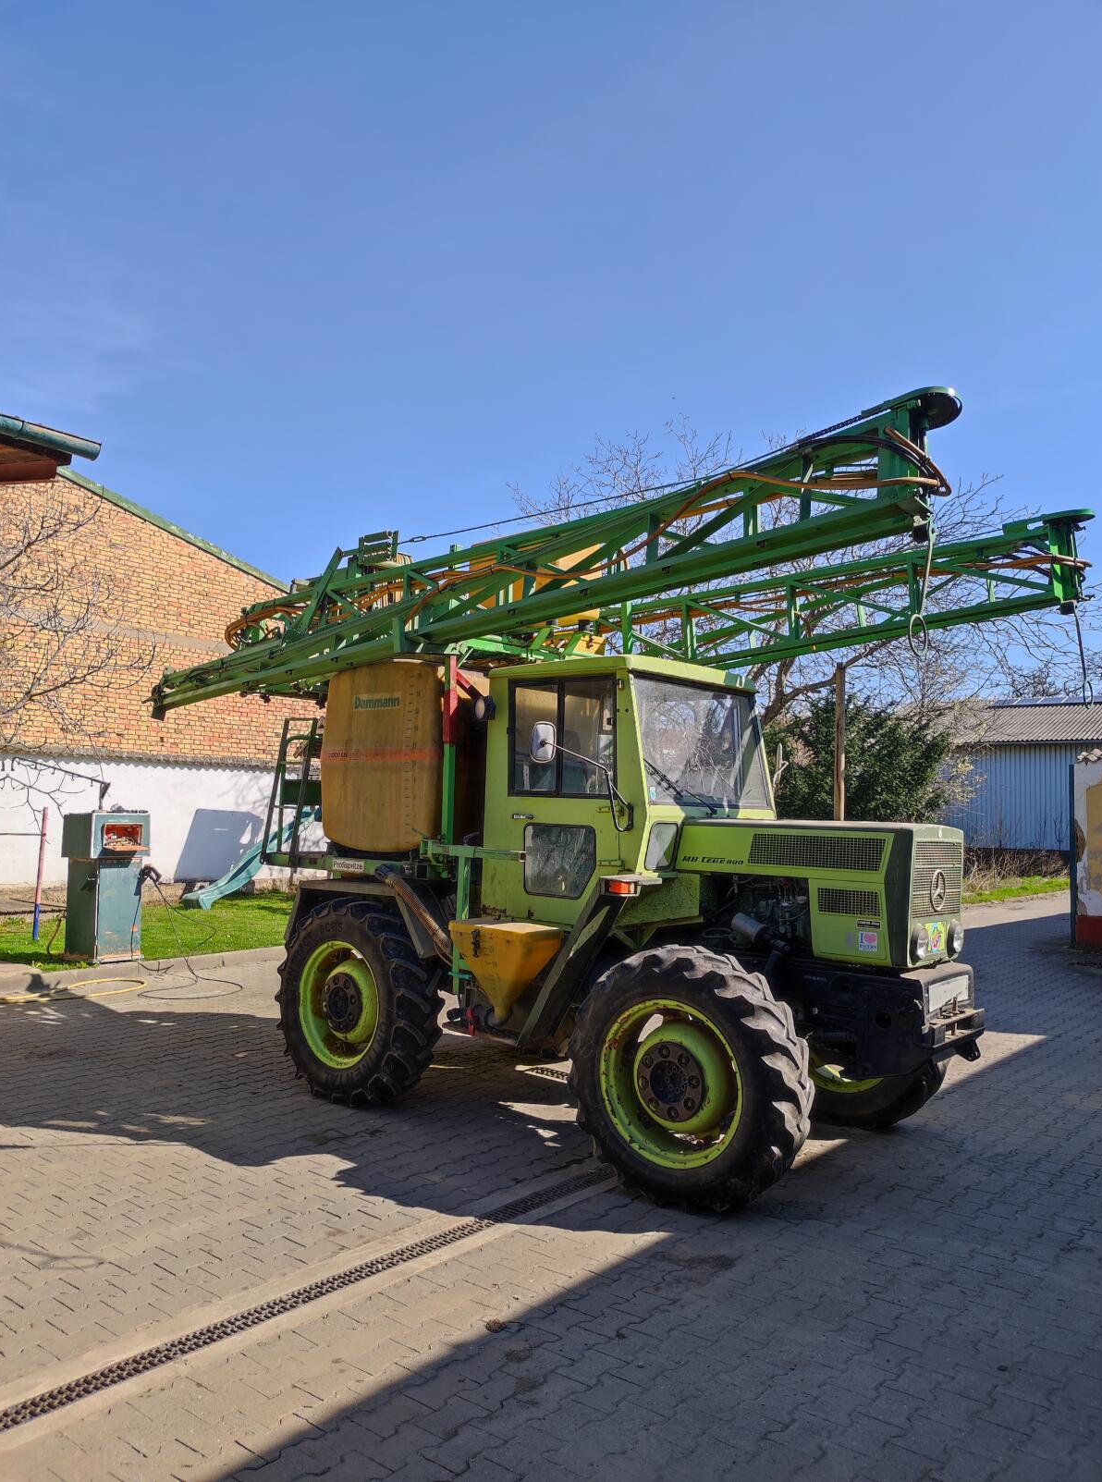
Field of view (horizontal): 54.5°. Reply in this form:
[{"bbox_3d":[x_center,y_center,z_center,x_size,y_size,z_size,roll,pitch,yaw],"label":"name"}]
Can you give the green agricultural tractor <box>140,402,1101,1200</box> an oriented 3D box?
[{"bbox_3d":[-0.025,0.429,6.805,5.950,3.580,2.500,-1,-4,40],"label":"green agricultural tractor"}]

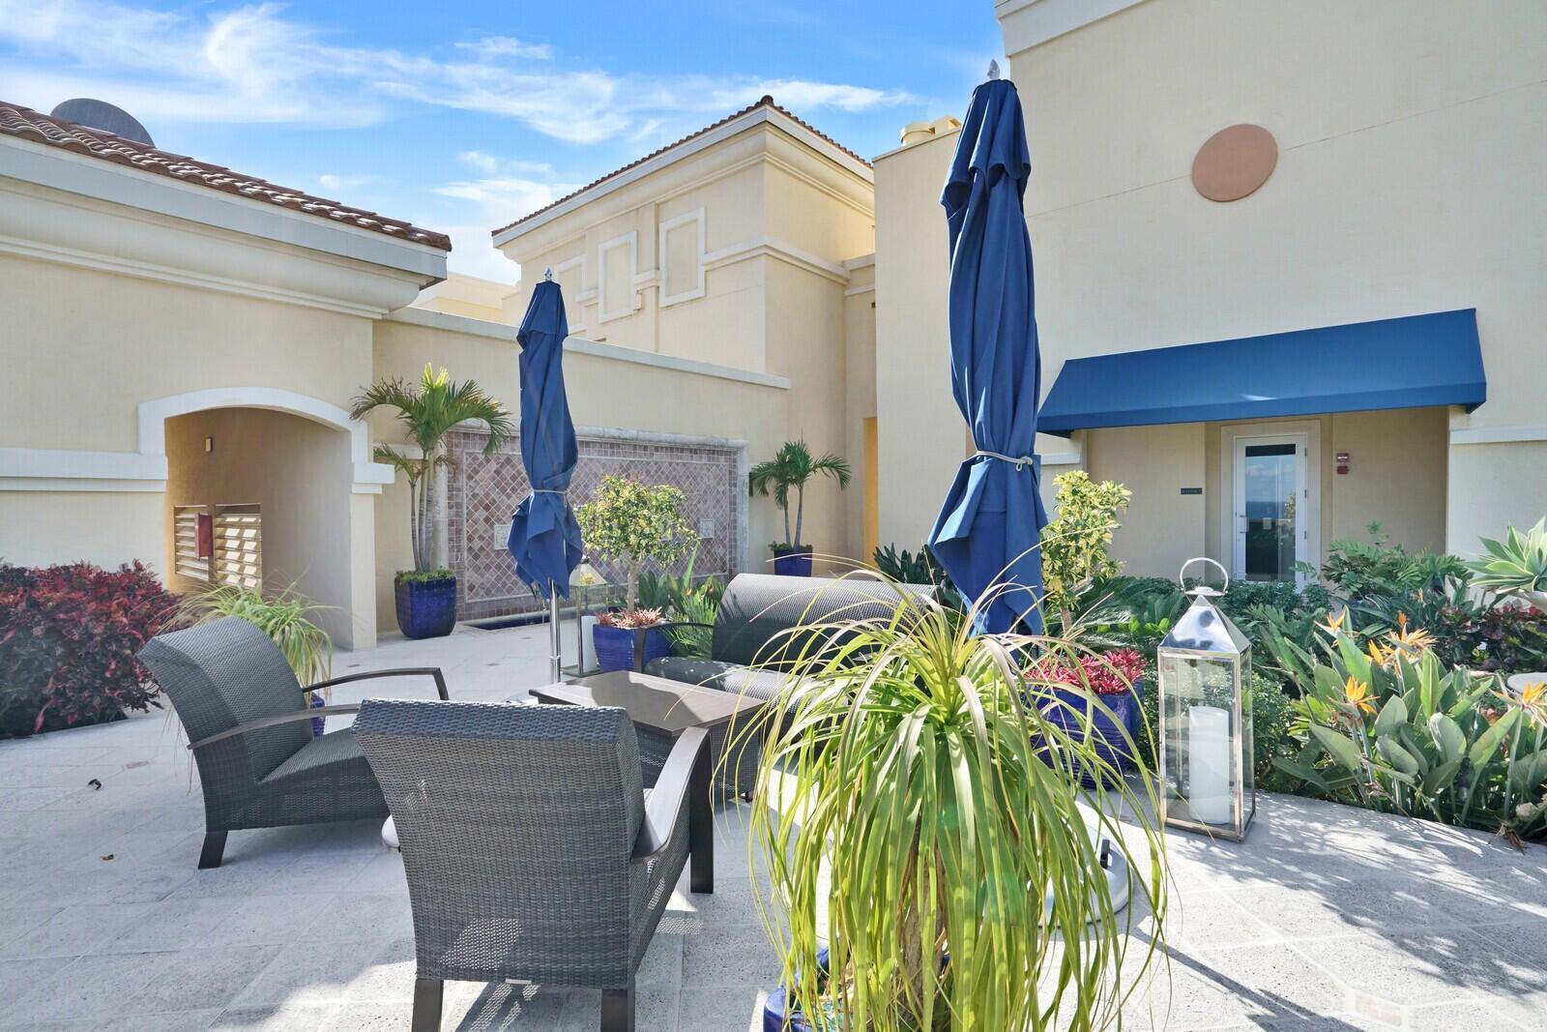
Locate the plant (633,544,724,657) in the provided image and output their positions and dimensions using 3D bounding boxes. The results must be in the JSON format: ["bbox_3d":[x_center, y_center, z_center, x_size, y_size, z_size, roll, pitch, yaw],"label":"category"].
[{"bbox_3d":[-0.751,0.753,5.581,0.780,1.020,0.750,0,1,0],"label":"plant"}]

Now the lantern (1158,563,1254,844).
[{"bbox_3d":[1.916,0.765,3.030,0.300,1.160,0.300,1,1,44],"label":"lantern"}]

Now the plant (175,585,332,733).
[{"bbox_3d":[-2.866,0.867,3.822,0.720,1.000,0.720,-1,1,-37],"label":"plant"}]

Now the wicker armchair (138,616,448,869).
[{"bbox_3d":[-2.043,0.927,3.014,0.970,0.890,0.760,0,1,-11],"label":"wicker armchair"}]

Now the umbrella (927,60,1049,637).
[{"bbox_3d":[0.865,-0.194,2.596,0.450,2.950,0.450,0,1,0],"label":"umbrella"}]

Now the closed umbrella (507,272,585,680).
[{"bbox_3d":[-1.500,-0.120,4.550,0.500,2.980,0.500,0,1,-18],"label":"closed umbrella"}]

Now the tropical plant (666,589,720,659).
[{"bbox_3d":[-0.630,1.000,5.900,0.660,0.700,0.660,0,1,0],"label":"tropical plant"}]

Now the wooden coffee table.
[{"bbox_3d":[-0.632,1.126,3.394,1.030,0.470,0.580,1,1,39],"label":"wooden coffee table"}]

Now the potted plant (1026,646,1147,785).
[{"bbox_3d":[1.665,1.010,3.670,0.550,0.660,0.550,0,1,37],"label":"potted plant"}]

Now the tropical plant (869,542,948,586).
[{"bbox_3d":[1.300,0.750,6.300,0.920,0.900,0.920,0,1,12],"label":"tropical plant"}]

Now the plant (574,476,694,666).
[{"bbox_3d":[-1.069,0.503,5.335,0.920,1.640,0.920,0,1,0],"label":"plant"}]

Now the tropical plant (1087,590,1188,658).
[{"bbox_3d":[2.520,0.900,4.750,0.840,0.760,0.840,0,1,28],"label":"tropical plant"}]

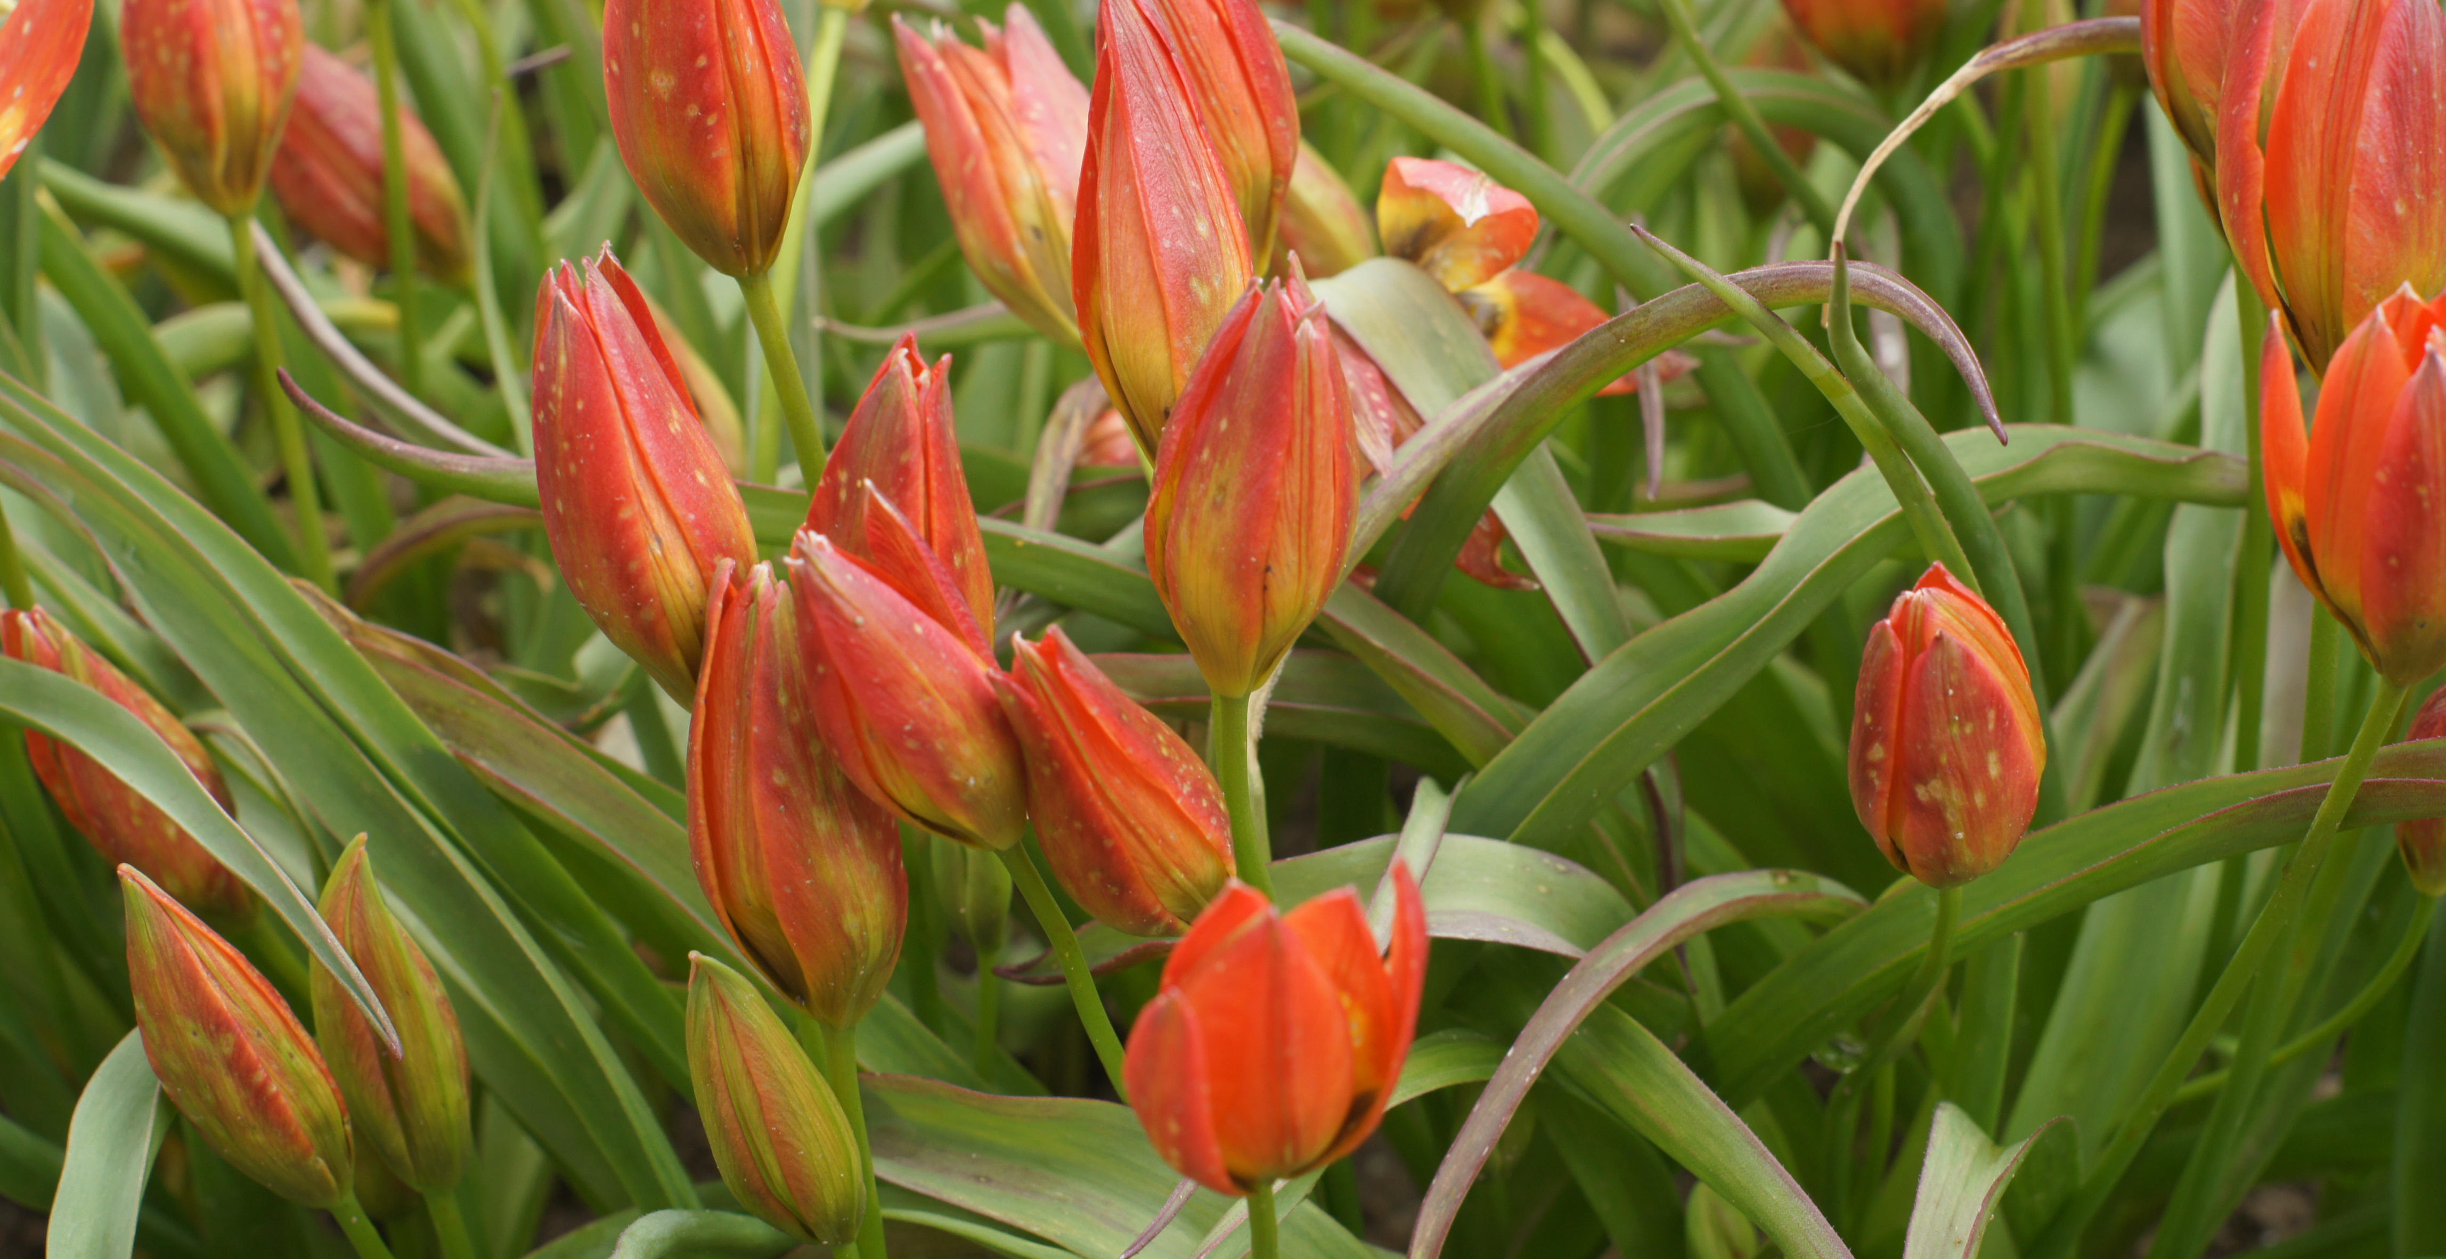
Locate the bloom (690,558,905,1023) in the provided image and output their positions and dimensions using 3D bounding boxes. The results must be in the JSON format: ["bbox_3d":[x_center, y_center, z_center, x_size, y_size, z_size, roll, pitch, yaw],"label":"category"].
[{"bbox_3d":[-0.060,0.023,0.725,0.027,0.067,0.027,-12,11,-5],"label":"bloom"}]

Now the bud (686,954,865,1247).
[{"bbox_3d":[-0.062,0.066,0.710,0.017,0.046,0.017,-27,12,-7],"label":"bud"}]

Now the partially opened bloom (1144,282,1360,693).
[{"bbox_3d":[0.005,-0.021,0.750,0.029,0.063,0.029,8,16,0],"label":"partially opened bloom"}]

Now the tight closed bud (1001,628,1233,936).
[{"bbox_3d":[-0.015,0.022,0.745,0.026,0.052,0.026,-32,14,-2],"label":"tight closed bud"}]

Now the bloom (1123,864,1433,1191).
[{"bbox_3d":[0.007,0.056,0.710,0.039,0.045,0.039,2,10,1],"label":"bloom"}]

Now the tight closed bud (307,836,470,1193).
[{"bbox_3d":[-0.119,0.056,0.730,0.021,0.053,0.021,-13,12,-10],"label":"tight closed bud"}]

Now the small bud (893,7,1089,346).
[{"bbox_3d":[-0.035,-0.076,0.860,0.029,0.061,0.029,-21,20,0],"label":"small bud"}]

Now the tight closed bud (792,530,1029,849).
[{"bbox_3d":[-0.044,0.009,0.725,0.022,0.053,0.022,-35,16,-3],"label":"tight closed bud"}]

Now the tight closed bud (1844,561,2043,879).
[{"bbox_3d":[0.108,0.014,0.760,0.029,0.050,0.029,0,21,8],"label":"tight closed bud"}]

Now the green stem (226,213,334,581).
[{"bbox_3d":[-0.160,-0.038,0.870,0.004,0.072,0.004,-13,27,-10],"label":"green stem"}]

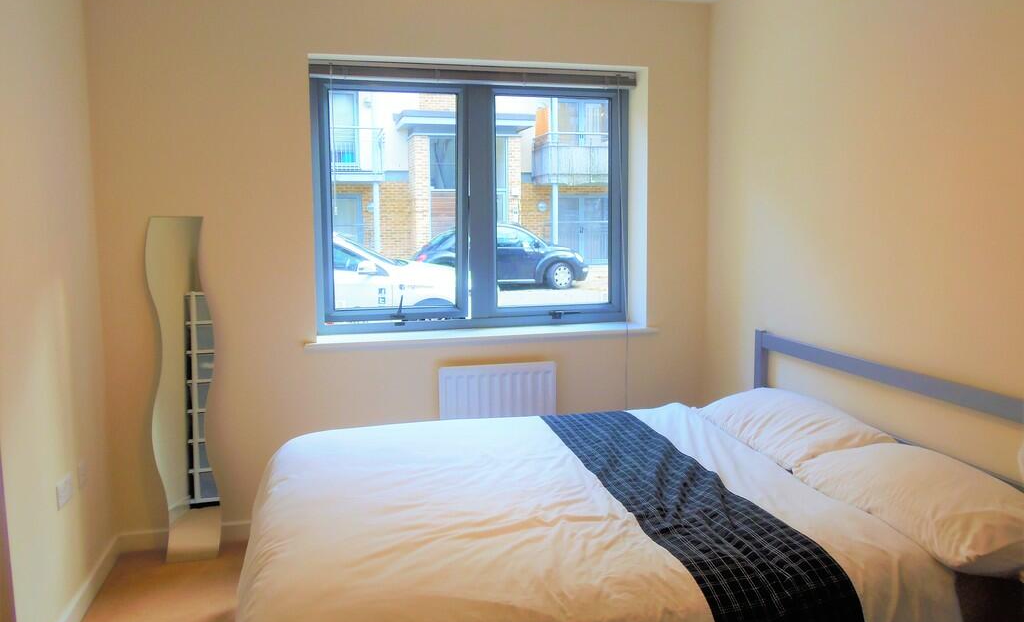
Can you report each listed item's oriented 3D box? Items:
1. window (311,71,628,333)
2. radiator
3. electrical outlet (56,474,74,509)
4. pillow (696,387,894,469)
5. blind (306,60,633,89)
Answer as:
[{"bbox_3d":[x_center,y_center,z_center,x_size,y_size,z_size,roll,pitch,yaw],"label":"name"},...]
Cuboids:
[{"bbox_3d":[-0.161,-0.516,3.440,1.540,1.200,0.070,-2,7,-14],"label":"window"},{"bbox_3d":[-0.066,0.545,3.289,0.535,0.600,0.090,-2,7,-14],"label":"radiator"},{"bbox_3d":[-1.528,0.614,2.429,0.012,0.087,0.147,-2,7,-14],"label":"electrical outlet"},{"bbox_3d":[0.964,0.395,2.614,0.400,0.155,0.720,-2,7,-14],"label":"pillow"},{"bbox_3d":[-0.142,-1.081,3.266,1.530,0.075,0.050,-2,7,-14],"label":"blind"}]

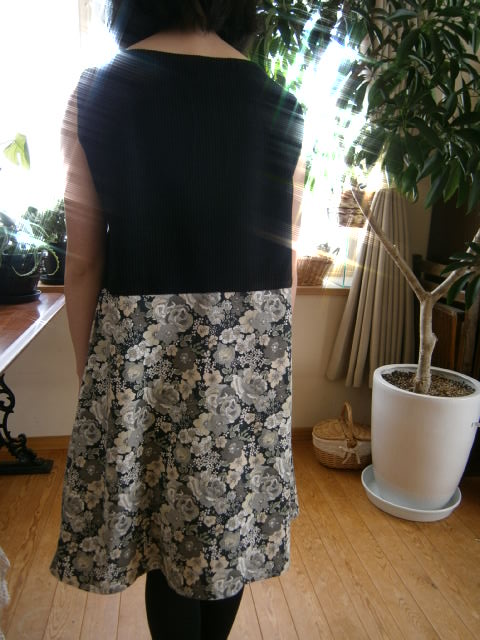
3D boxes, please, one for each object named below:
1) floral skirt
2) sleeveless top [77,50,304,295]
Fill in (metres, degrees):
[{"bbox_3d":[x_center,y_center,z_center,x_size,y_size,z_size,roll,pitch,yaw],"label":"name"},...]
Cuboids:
[{"bbox_3d":[-0.105,0.195,0.957,0.490,0.560,0.340,-1,13,-13],"label":"floral skirt"},{"bbox_3d":[-0.085,-0.256,0.845,0.410,0.410,0.250,-1,13,-13],"label":"sleeveless top"}]

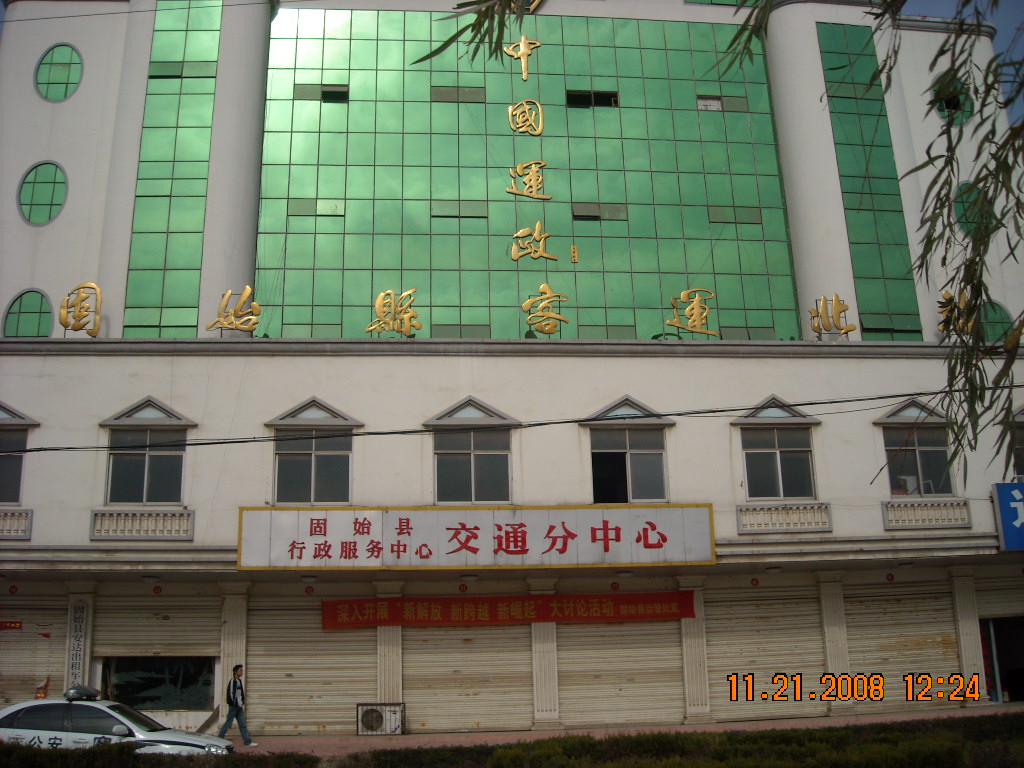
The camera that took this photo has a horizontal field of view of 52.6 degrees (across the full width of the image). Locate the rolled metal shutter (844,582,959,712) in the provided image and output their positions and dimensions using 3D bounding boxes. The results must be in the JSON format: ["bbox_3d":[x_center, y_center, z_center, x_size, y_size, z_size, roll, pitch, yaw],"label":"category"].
[{"bbox_3d":[8.900,6.055,23.659,2.620,2.850,0.120,0,-16,-6],"label":"rolled metal shutter"}]

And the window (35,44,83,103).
[{"bbox_3d":[-10.803,-7.413,24.720,1.130,1.600,0.150,0,-16,-6],"label":"window"}]

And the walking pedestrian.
[{"bbox_3d":[-5.469,6.383,20.555,0.760,1.650,0.500,0,-16,-6],"label":"walking pedestrian"}]

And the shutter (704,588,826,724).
[{"bbox_3d":[6.082,6.479,24.718,2.846,3.096,0.120,0,-16,-6],"label":"shutter"}]

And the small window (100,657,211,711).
[{"bbox_3d":[-7.977,6.730,23.350,2.497,1.233,0.120,0,-16,-6],"label":"small window"}]

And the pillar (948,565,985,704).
[{"bbox_3d":[11.092,6.163,25.273,0.713,3.418,0.400,0,-16,-6],"label":"pillar"}]

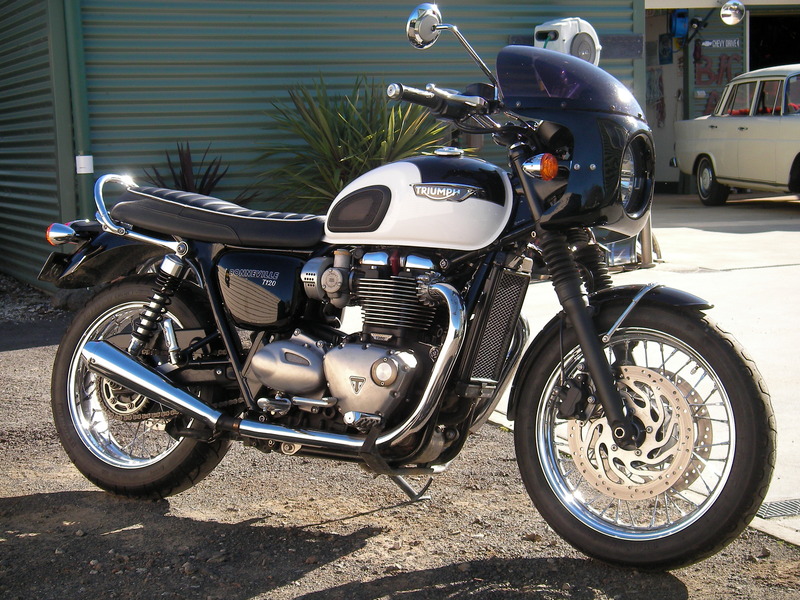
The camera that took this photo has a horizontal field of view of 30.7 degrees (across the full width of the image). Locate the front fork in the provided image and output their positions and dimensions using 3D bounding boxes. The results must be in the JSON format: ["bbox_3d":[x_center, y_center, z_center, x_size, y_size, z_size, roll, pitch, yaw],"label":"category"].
[{"bbox_3d":[0.447,-0.013,3.464,0.110,0.770,0.260,-26,-16,27],"label":"front fork"}]

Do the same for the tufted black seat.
[{"bbox_3d":[-0.475,-0.222,3.989,0.750,0.170,0.270,3,-3,29],"label":"tufted black seat"}]

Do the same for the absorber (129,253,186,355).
[{"bbox_3d":[-0.653,0.023,3.874,0.080,0.340,0.075,24,7,28],"label":"absorber"}]

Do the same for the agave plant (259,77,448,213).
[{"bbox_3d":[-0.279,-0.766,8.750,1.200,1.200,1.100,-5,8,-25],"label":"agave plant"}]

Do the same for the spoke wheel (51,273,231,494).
[{"bbox_3d":[-0.711,0.240,4.073,0.645,0.645,0.155,3,-3,29],"label":"spoke wheel"}]

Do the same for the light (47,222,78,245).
[{"bbox_3d":[-0.951,-0.184,4.085,0.085,0.066,0.070,3,-3,29],"label":"light"}]

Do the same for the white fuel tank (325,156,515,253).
[{"bbox_3d":[0.072,-0.242,3.693,0.560,0.260,0.280,3,-3,29],"label":"white fuel tank"}]

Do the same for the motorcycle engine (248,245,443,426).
[{"bbox_3d":[-0.085,0.093,3.711,0.500,0.450,0.380,3,-3,29],"label":"motorcycle engine"}]

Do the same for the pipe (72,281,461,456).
[{"bbox_3d":[-0.354,0.135,3.694,1.100,0.430,0.200,3,-3,29],"label":"pipe"}]

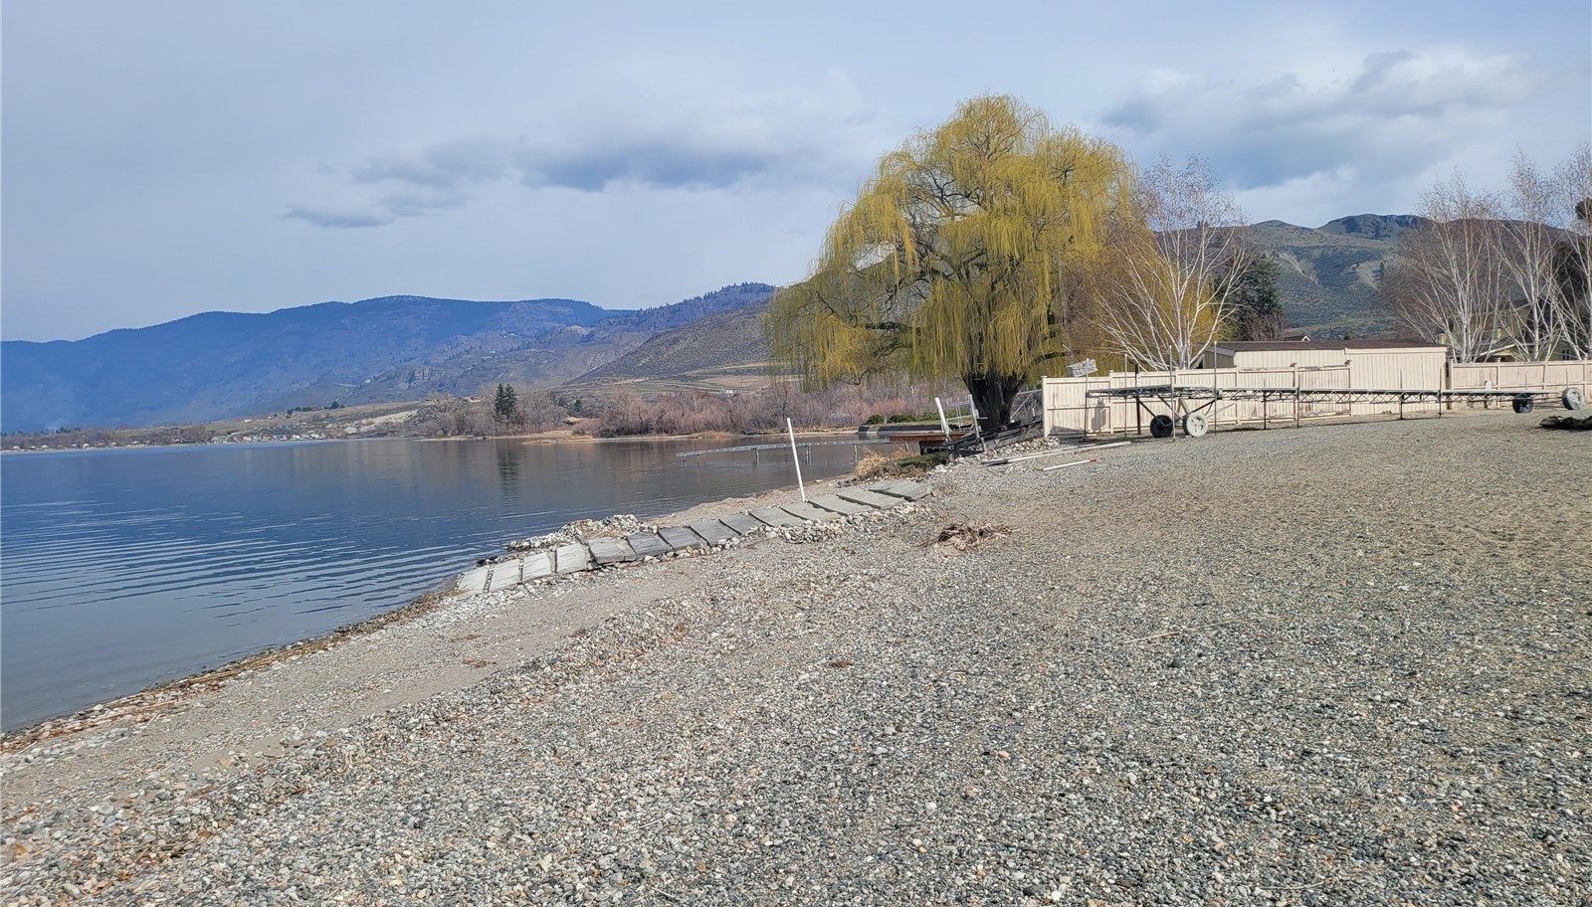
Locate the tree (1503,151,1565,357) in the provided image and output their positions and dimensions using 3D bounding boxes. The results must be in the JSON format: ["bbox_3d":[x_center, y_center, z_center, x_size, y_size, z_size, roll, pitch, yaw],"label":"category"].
[{"bbox_3d":[30.166,-6.977,48.626,2.900,10.321,2.900,-2,1,0],"label":"tree"}]

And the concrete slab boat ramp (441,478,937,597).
[{"bbox_3d":[-1.702,1.479,20.344,8.200,0.280,2.500,-11,5,-11],"label":"concrete slab boat ramp"}]

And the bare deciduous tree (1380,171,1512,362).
[{"bbox_3d":[26.300,-6.417,48.117,5.100,9.591,4.900,-2,1,0],"label":"bare deciduous tree"}]

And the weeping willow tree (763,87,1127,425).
[{"bbox_3d":[5.464,-6.504,42.143,12.300,11.772,11.800,-2,1,0],"label":"weeping willow tree"}]

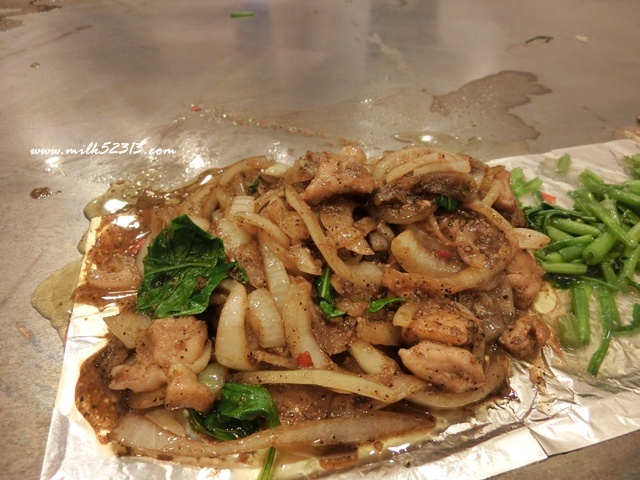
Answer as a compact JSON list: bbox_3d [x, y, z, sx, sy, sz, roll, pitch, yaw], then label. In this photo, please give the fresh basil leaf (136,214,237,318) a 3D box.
[{"bbox_3d":[-0.077,0.015,0.259,0.053,0.020,0.056,-6,54,-8],"label":"fresh basil leaf"}]

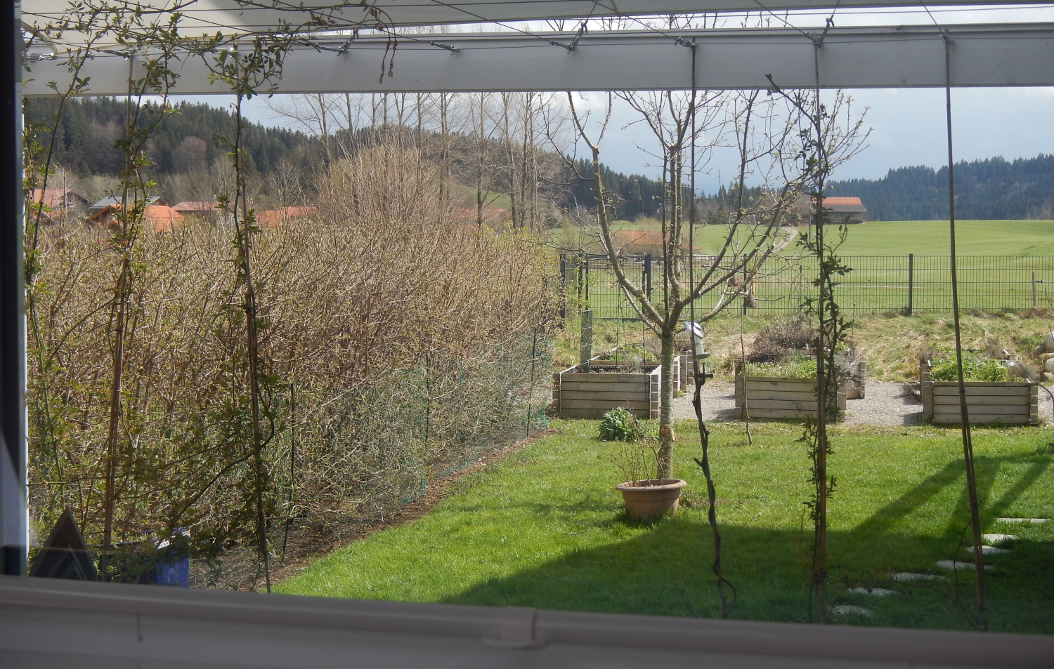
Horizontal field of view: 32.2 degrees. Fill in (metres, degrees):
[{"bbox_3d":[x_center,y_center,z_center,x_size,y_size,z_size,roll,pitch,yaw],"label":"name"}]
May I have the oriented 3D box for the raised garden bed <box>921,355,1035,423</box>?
[{"bbox_3d":[4.965,0.694,20.123,1.190,0.470,1.250,1,3,10],"label":"raised garden bed"}]

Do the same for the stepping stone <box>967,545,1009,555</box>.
[{"bbox_3d":[3.020,1.431,11.965,0.270,0.050,0.240,2,4,30],"label":"stepping stone"}]

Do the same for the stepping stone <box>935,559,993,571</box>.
[{"bbox_3d":[2.732,1.461,11.416,0.330,0.050,0.250,2,4,30],"label":"stepping stone"}]

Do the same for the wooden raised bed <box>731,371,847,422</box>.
[{"bbox_3d":[2.963,0.659,20.217,1.180,0.480,1.250,1,3,13],"label":"wooden raised bed"}]

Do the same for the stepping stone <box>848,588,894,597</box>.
[{"bbox_3d":[1.993,1.507,10.567,0.270,0.050,0.220,2,4,25],"label":"stepping stone"}]

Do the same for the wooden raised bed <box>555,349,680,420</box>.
[{"bbox_3d":[0.947,0.647,20.523,1.170,0.500,1.250,1,3,9],"label":"wooden raised bed"}]

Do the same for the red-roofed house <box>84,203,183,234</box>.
[{"bbox_3d":[-43.577,-11.105,205.198,8.000,7.000,9.000,2,4,33],"label":"red-roofed house"}]

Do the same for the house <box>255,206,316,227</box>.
[{"bbox_3d":[-30.674,-13.173,235.184,10.500,6.500,9.000,0,3,-7],"label":"house"}]

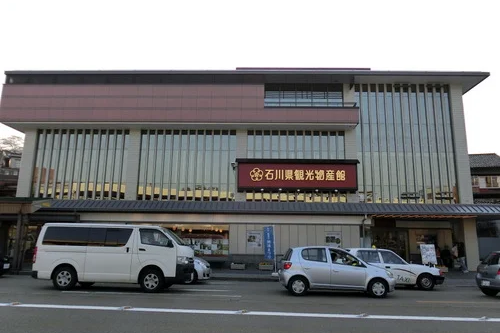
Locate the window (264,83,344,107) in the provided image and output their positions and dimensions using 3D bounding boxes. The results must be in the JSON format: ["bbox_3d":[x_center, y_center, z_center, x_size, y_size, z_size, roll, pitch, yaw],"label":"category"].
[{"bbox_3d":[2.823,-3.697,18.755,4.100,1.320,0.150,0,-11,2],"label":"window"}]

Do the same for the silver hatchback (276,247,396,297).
[{"bbox_3d":[2.765,3.396,11.903,3.610,1.500,1.660,1,-11,2],"label":"silver hatchback"}]

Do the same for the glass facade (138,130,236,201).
[{"bbox_3d":[-3.301,-0.052,19.209,5.099,3.801,0.300,1,-11,2],"label":"glass facade"}]

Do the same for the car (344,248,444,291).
[{"bbox_3d":[4.996,3.955,14.286,4.600,1.500,1.690,1,-11,2],"label":"car"}]

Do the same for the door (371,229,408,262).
[{"bbox_3d":[8.052,4.729,20.846,2.173,2.188,0.120,1,-11,2],"label":"door"}]

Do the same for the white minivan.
[{"bbox_3d":[-4.153,2.849,11.541,4.695,1.980,1.695,1,-11,2],"label":"white minivan"}]

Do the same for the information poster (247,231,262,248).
[{"bbox_3d":[0.249,3.663,18.064,0.801,0.839,0.040,1,-11,2],"label":"information poster"}]

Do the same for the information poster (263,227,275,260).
[{"bbox_3d":[0.802,3.179,15.054,0.437,1.354,0.060,1,-11,2],"label":"information poster"}]

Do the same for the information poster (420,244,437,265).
[{"bbox_3d":[8.424,4.143,17.000,0.678,0.951,0.100,1,-15,2],"label":"information poster"}]

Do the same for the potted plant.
[{"bbox_3d":[0.817,5.070,18.471,0.740,0.370,0.280,1,-11,2],"label":"potted plant"}]

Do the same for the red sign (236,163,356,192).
[{"bbox_3d":[2.421,0.512,18.500,6.155,1.631,0.450,1,-11,2],"label":"red sign"}]

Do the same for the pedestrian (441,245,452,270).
[{"bbox_3d":[11.438,5.240,21.140,0.480,1.480,0.380,1,-11,2],"label":"pedestrian"}]

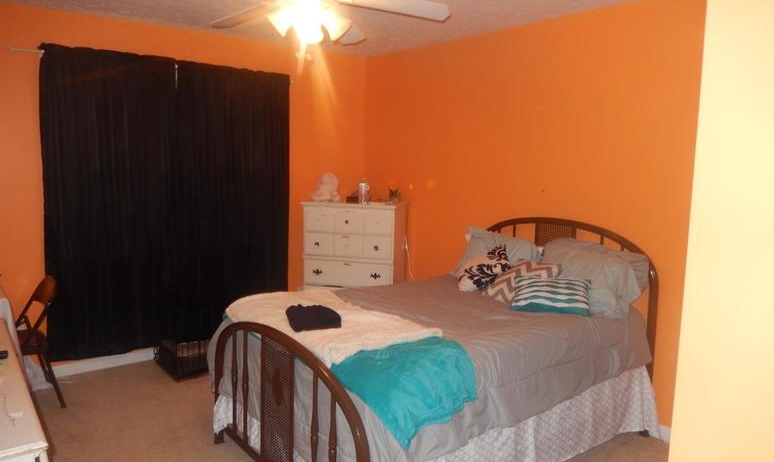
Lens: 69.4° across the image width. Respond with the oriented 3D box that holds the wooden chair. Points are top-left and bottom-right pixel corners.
[{"bbox_3d":[-2.273,0.662,3.382,0.480,0.790,0.460,-4,9,-38],"label":"wooden chair"}]

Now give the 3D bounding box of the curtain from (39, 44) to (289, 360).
[{"bbox_3d":[-1.521,-0.197,4.135,1.750,2.050,0.100,-4,9,-38],"label":"curtain"}]

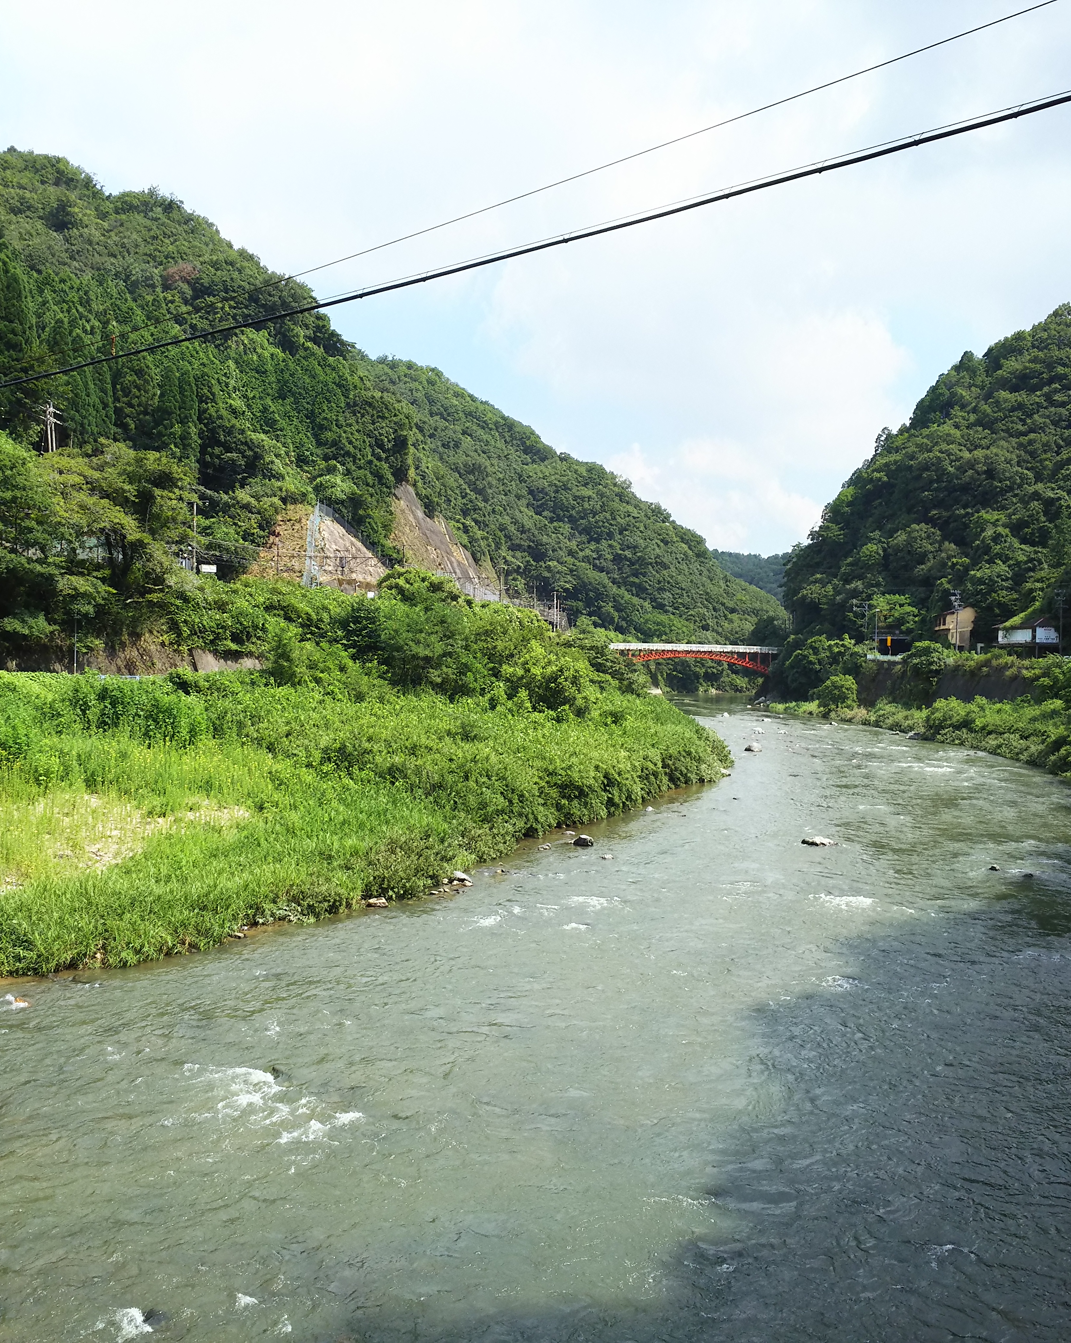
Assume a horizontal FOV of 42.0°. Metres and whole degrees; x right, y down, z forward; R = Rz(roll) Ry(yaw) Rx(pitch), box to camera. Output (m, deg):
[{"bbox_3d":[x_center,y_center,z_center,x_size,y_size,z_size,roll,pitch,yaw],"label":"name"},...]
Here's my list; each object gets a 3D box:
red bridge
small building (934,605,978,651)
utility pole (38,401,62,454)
[{"bbox_3d":[34.670,-2.660,305.000,40.000,6.800,7.000,0,1,0],"label":"red bridge"},{"bbox_3d":[68.620,-6.740,228.000,5.800,7.900,5.600,1,1,38],"label":"small building"},{"bbox_3d":[-39.850,-17.220,115.000,0.700,9.800,2.800,0,1,12],"label":"utility pole"}]

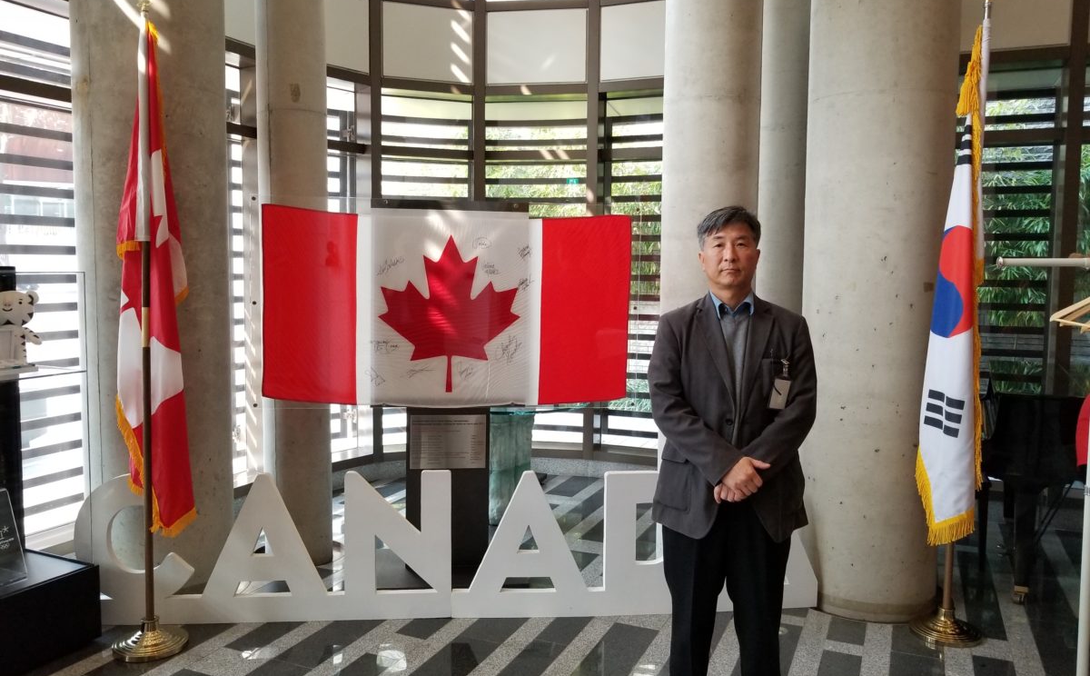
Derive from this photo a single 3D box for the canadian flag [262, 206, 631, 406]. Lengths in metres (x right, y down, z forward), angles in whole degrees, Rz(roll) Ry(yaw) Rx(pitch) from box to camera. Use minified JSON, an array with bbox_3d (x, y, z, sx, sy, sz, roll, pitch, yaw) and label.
[{"bbox_3d":[-0.463,-0.146,4.001,1.790,0.940,0.050,0,4,-7],"label":"canadian flag"}]

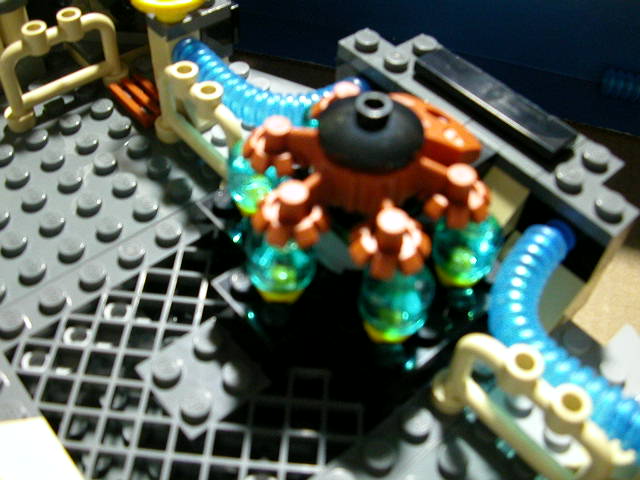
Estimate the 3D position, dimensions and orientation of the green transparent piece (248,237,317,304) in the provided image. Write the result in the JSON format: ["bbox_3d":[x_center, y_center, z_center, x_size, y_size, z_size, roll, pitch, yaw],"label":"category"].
[{"bbox_3d":[-0.006,0.004,0.101,0.011,0.013,0.011,8,42,-7],"label":"green transparent piece"}]

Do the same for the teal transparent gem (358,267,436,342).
[{"bbox_3d":[0.011,0.008,0.096,0.011,0.013,0.011,-7,40,-10],"label":"teal transparent gem"}]

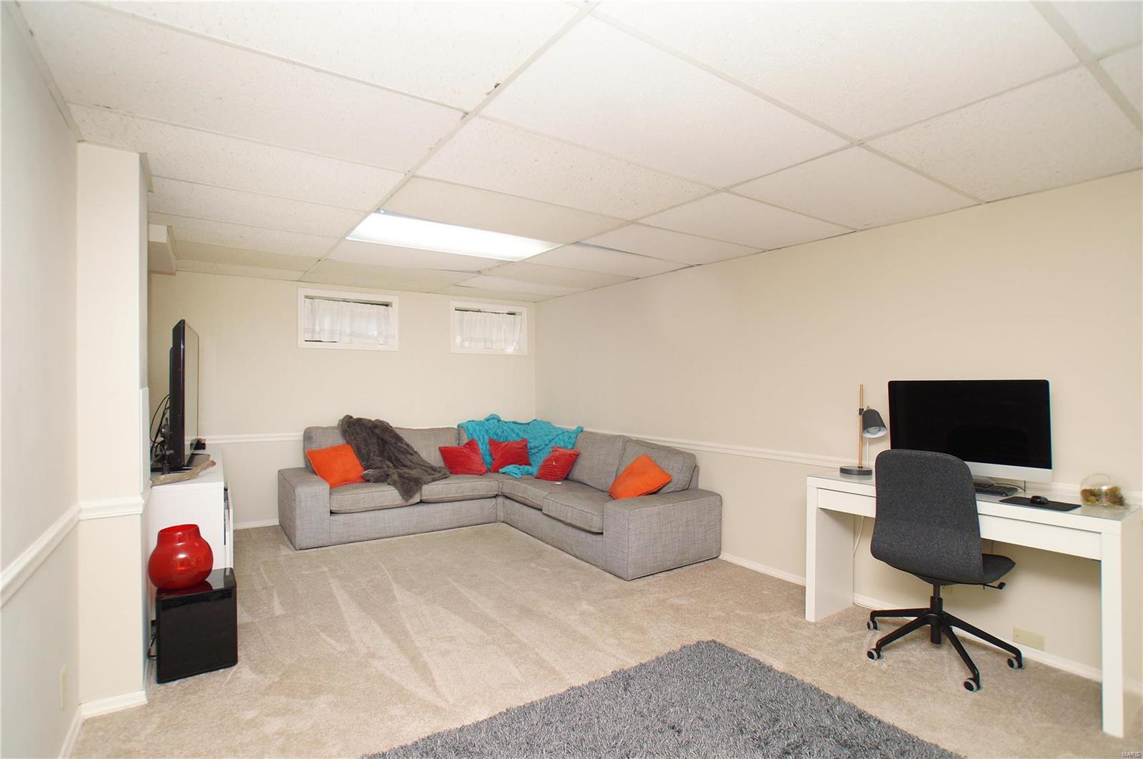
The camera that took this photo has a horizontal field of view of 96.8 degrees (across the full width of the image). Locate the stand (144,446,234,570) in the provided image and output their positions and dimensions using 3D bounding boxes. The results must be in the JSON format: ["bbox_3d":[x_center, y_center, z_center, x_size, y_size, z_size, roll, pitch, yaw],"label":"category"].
[{"bbox_3d":[-2.604,0.952,3.439,0.420,0.730,1.700,0,-1,-35],"label":"stand"}]

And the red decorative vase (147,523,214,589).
[{"bbox_3d":[-1.809,0.818,2.356,0.240,0.255,0.240,0,-1,-32],"label":"red decorative vase"}]

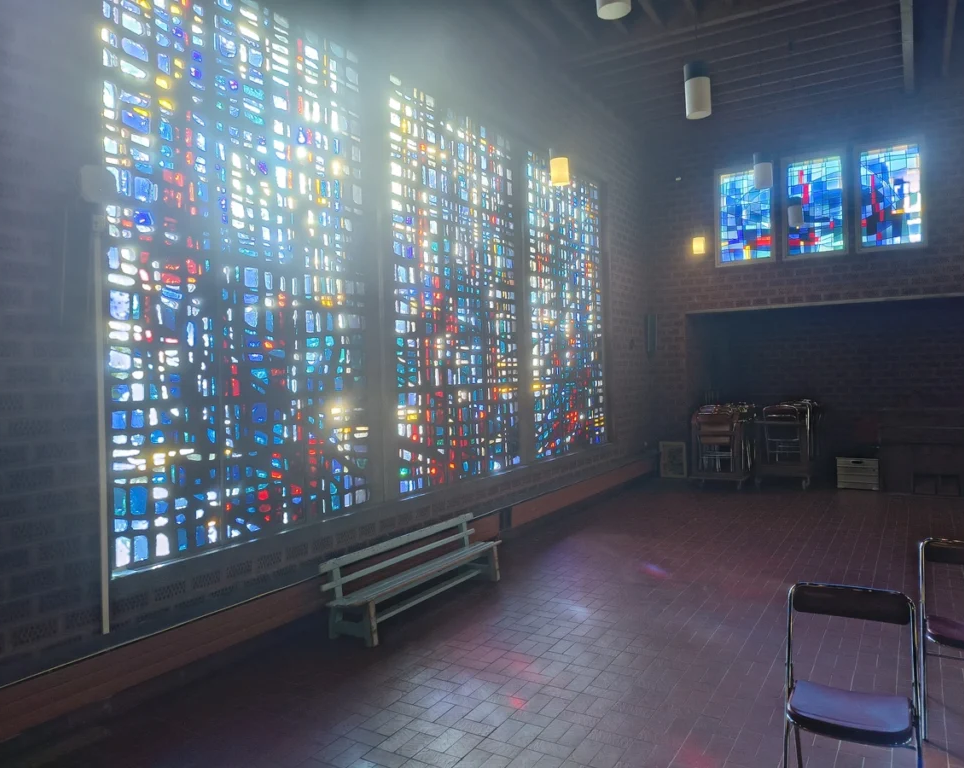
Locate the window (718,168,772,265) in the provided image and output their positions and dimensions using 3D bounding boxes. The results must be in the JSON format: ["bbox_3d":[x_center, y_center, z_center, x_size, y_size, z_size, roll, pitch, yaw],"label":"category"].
[{"bbox_3d":[3.961,-2.501,10.672,0.731,1.315,0.100,-1,1,32],"label":"window"}]

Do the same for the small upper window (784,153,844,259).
[{"bbox_3d":[4.771,-2.545,10.173,0.742,1.360,0.100,-1,1,32],"label":"small upper window"}]

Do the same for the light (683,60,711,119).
[{"bbox_3d":[1.459,-1.984,4.800,0.165,0.345,0.165,-1,1,32],"label":"light"}]

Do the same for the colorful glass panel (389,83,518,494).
[{"bbox_3d":[-0.190,-0.870,7.121,0.120,3.728,2.261,-1,1,32],"label":"colorful glass panel"}]

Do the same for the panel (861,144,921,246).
[{"bbox_3d":[5.566,-2.569,9.683,0.726,1.328,0.100,-1,1,32],"label":"panel"}]

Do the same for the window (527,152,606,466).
[{"bbox_3d":[1.150,-0.940,9.301,0.120,3.728,2.250,-1,1,32],"label":"window"}]

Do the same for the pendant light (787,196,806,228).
[{"bbox_3d":[3.737,-2.041,8.450,0.165,0.345,0.165,-1,1,32],"label":"pendant light"}]

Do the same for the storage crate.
[{"bbox_3d":[5.026,1.172,9.466,0.494,0.415,0.360,-1,1,32],"label":"storage crate"}]

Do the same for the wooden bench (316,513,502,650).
[{"bbox_3d":[-0.413,1.354,5.100,0.370,0.480,1.820,-1,1,32],"label":"wooden bench"}]

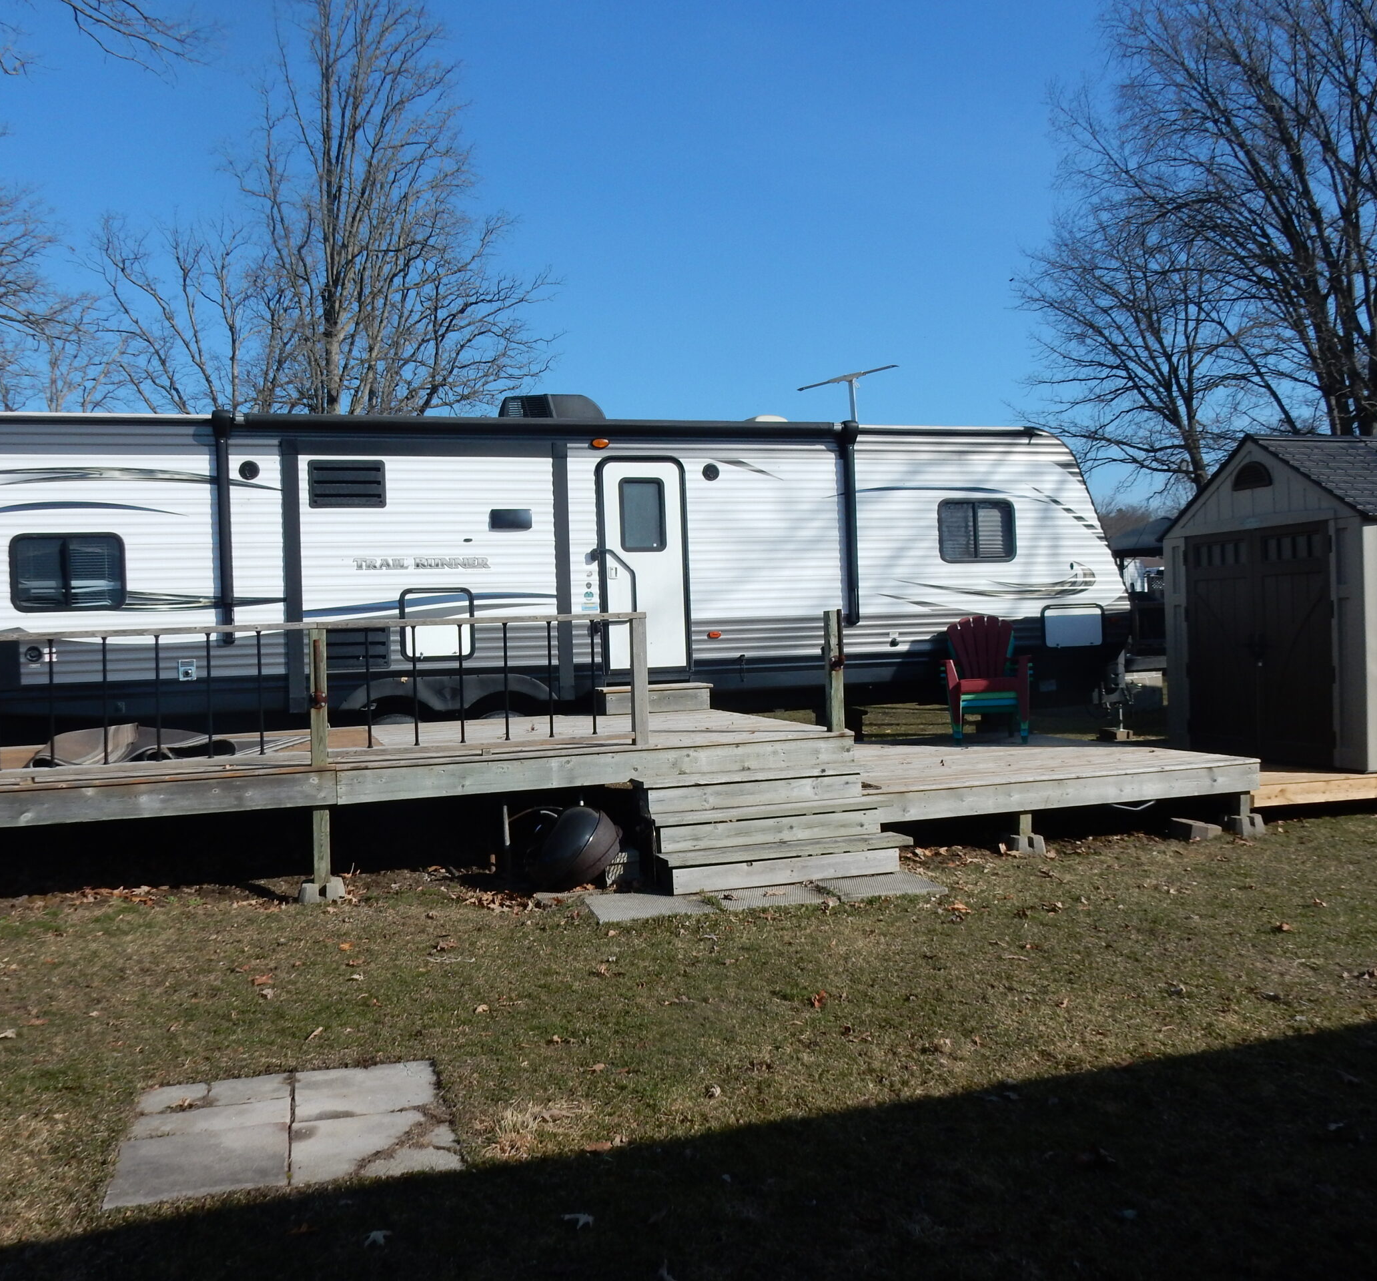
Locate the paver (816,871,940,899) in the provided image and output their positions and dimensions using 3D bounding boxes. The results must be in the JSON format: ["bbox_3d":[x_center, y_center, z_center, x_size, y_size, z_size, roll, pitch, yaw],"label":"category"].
[{"bbox_3d":[1.047,1.417,7.042,0.620,0.050,0.610,-2,1,-15],"label":"paver"}]

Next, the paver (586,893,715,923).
[{"bbox_3d":[-0.236,1.457,6.690,0.620,0.050,0.610,-2,1,-14],"label":"paver"}]

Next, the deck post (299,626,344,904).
[{"bbox_3d":[-2.083,0.693,6.934,0.220,1.550,0.220,-2,1,-21],"label":"deck post"}]

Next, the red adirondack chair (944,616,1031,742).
[{"bbox_3d":[2.673,0.337,11.105,0.780,1.120,0.900,-2,1,9],"label":"red adirondack chair"}]

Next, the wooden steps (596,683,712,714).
[{"bbox_3d":[-0.322,0.504,10.871,1.020,0.240,0.420,-2,1,-17],"label":"wooden steps"}]

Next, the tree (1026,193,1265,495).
[{"bbox_3d":[10.348,-4.754,27.955,5.400,10.623,5.300,-2,1,0],"label":"tree"}]

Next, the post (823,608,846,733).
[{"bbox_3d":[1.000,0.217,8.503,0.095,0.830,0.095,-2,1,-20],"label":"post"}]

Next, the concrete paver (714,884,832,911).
[{"bbox_3d":[0.418,1.437,6.882,0.620,0.050,0.610,-2,1,-14],"label":"concrete paver"}]

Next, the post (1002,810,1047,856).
[{"bbox_3d":[2.172,1.251,8.105,0.230,0.314,0.230,-2,1,-19],"label":"post"}]

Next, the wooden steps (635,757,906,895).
[{"bbox_3d":[0.483,1.128,7.512,1.500,0.570,0.830,-2,1,-19],"label":"wooden steps"}]

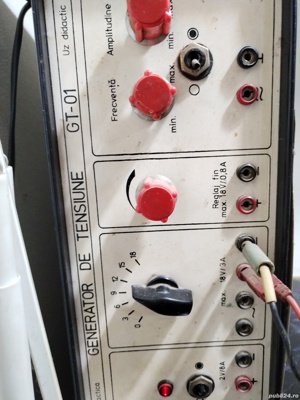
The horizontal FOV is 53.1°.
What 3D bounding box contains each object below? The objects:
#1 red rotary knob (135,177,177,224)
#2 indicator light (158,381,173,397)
[{"bbox_3d":[0.004,-0.001,0.171,0.025,0.025,0.021,-3,11,0],"label":"red rotary knob"},{"bbox_3d":[0.011,0.128,0.202,0.010,0.010,0.007,-3,11,0],"label":"indicator light"}]

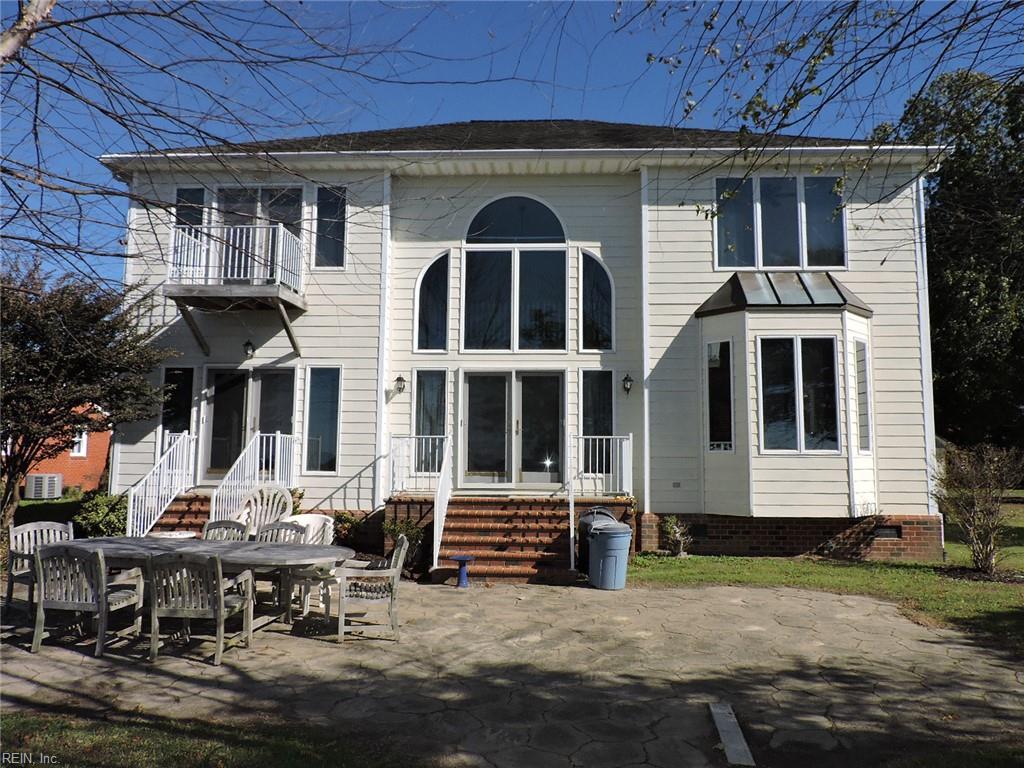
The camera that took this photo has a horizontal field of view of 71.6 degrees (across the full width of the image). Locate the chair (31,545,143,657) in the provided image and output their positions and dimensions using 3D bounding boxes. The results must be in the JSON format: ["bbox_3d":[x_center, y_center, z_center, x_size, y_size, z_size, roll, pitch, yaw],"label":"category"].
[{"bbox_3d":[-3.485,1.712,5.861,0.620,0.890,0.650,0,-6,5],"label":"chair"}]

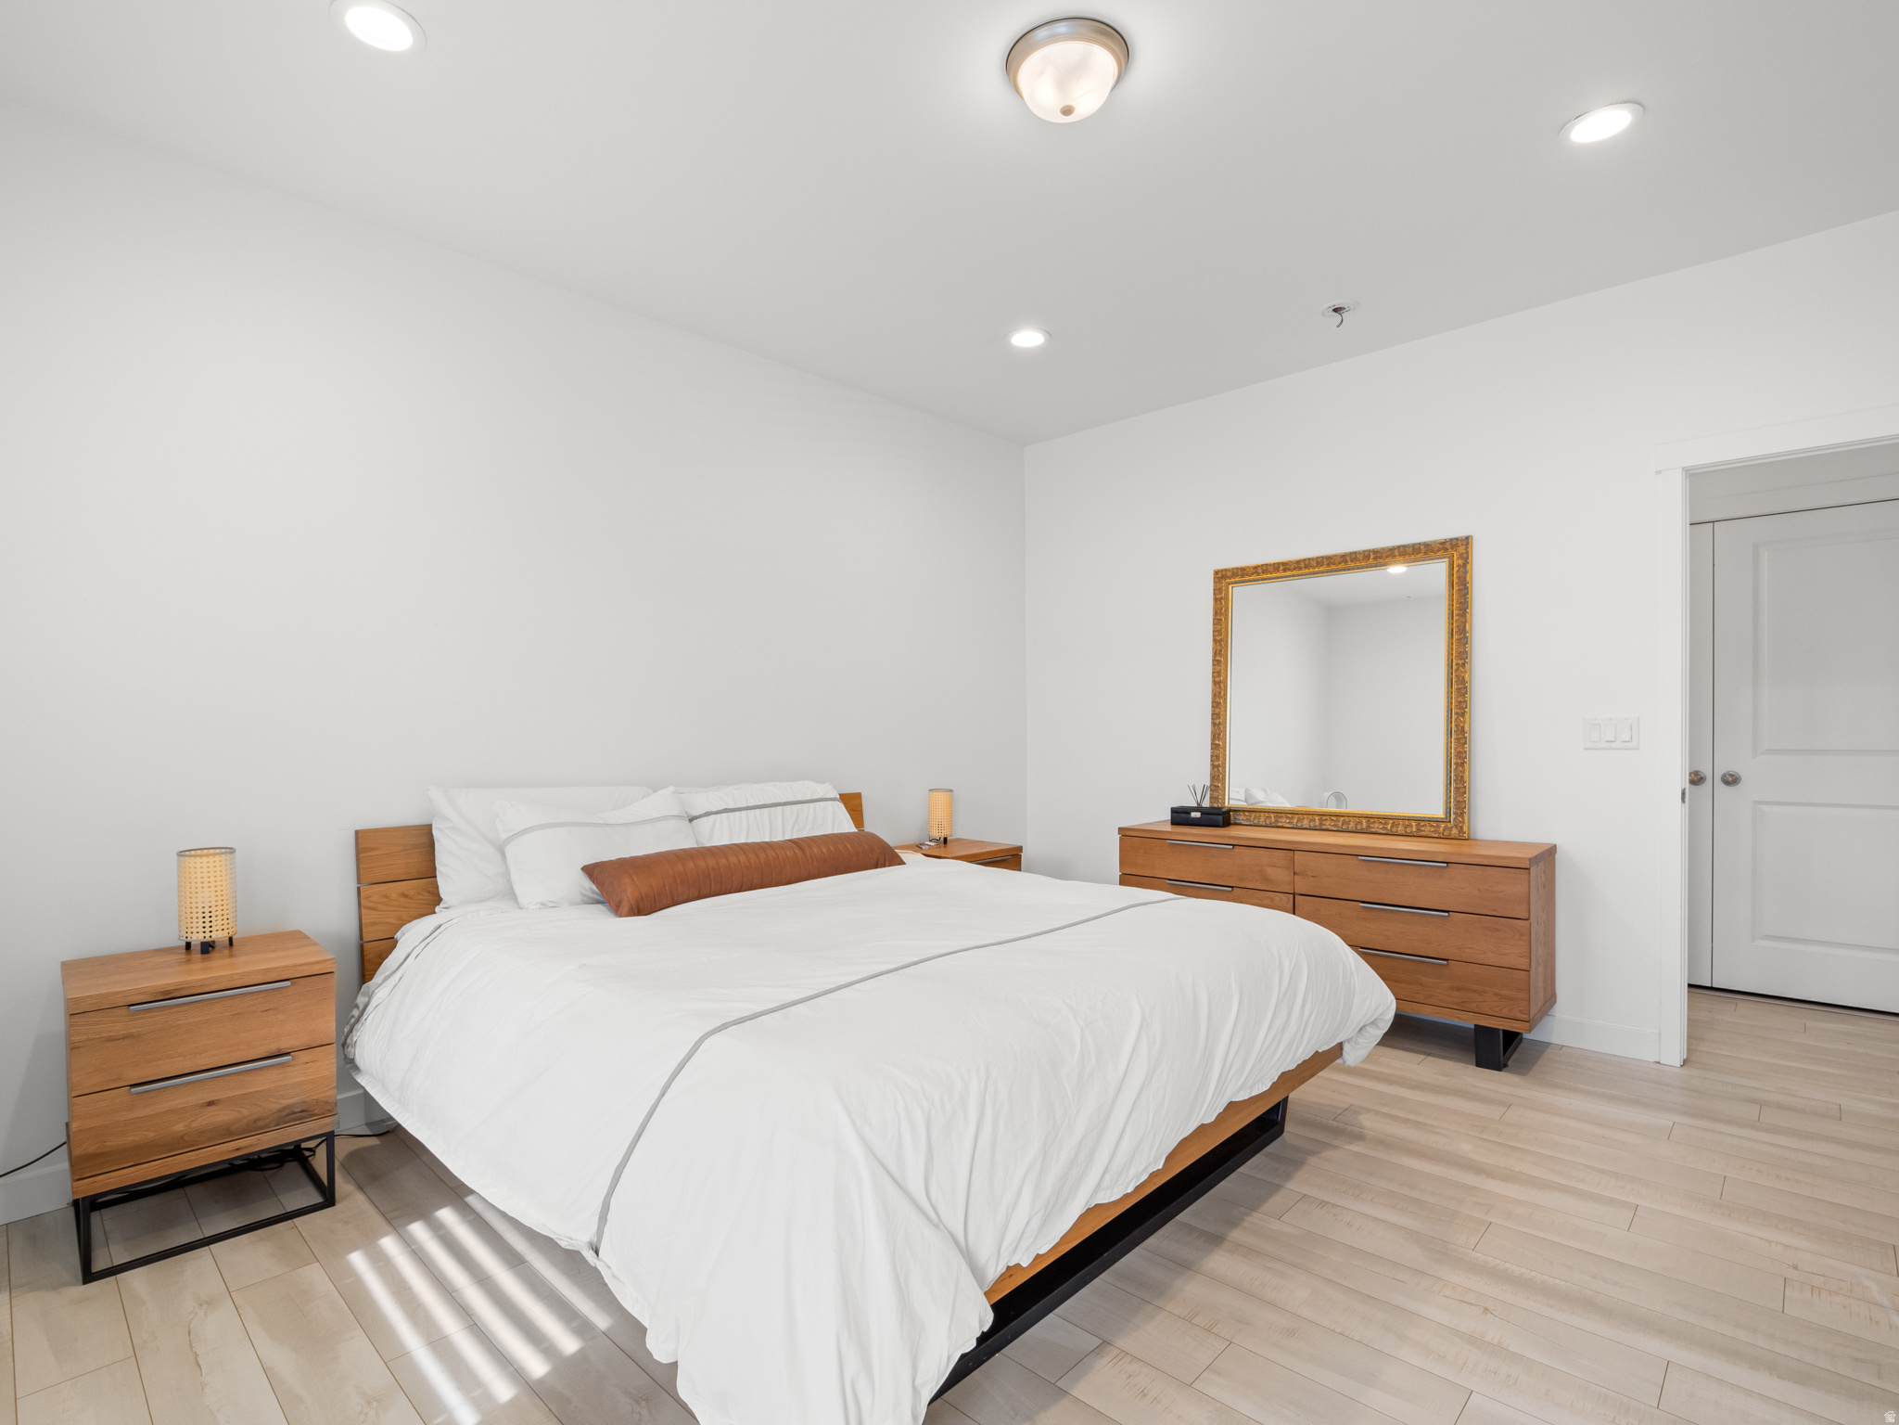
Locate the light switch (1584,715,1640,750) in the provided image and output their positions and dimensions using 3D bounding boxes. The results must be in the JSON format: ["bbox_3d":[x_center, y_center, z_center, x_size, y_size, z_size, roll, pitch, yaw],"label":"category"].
[{"bbox_3d":[2.362,0.070,3.130,0.163,0.115,0.010,-1,-1,44],"label":"light switch"}]

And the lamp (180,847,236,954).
[{"bbox_3d":[-1.983,0.491,2.345,0.120,0.240,0.120,0,-1,-45],"label":"lamp"}]

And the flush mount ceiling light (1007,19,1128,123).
[{"bbox_3d":[0.273,-1.438,2.020,0.285,0.120,0.285,0,0,0],"label":"flush mount ceiling light"}]

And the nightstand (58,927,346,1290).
[{"bbox_3d":[-1.922,0.946,2.249,0.485,0.623,0.425,0,-1,-45],"label":"nightstand"}]

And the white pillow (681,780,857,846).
[{"bbox_3d":[-0.629,0.424,3.176,0.680,0.420,0.170,0,-43,-46],"label":"white pillow"}]

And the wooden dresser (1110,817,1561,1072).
[{"bbox_3d":[1.518,0.872,3.655,1.600,0.750,0.440,-1,-1,43],"label":"wooden dresser"}]

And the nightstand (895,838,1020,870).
[{"bbox_3d":[0.023,0.947,4.108,0.425,0.623,0.485,-1,-1,44],"label":"nightstand"}]

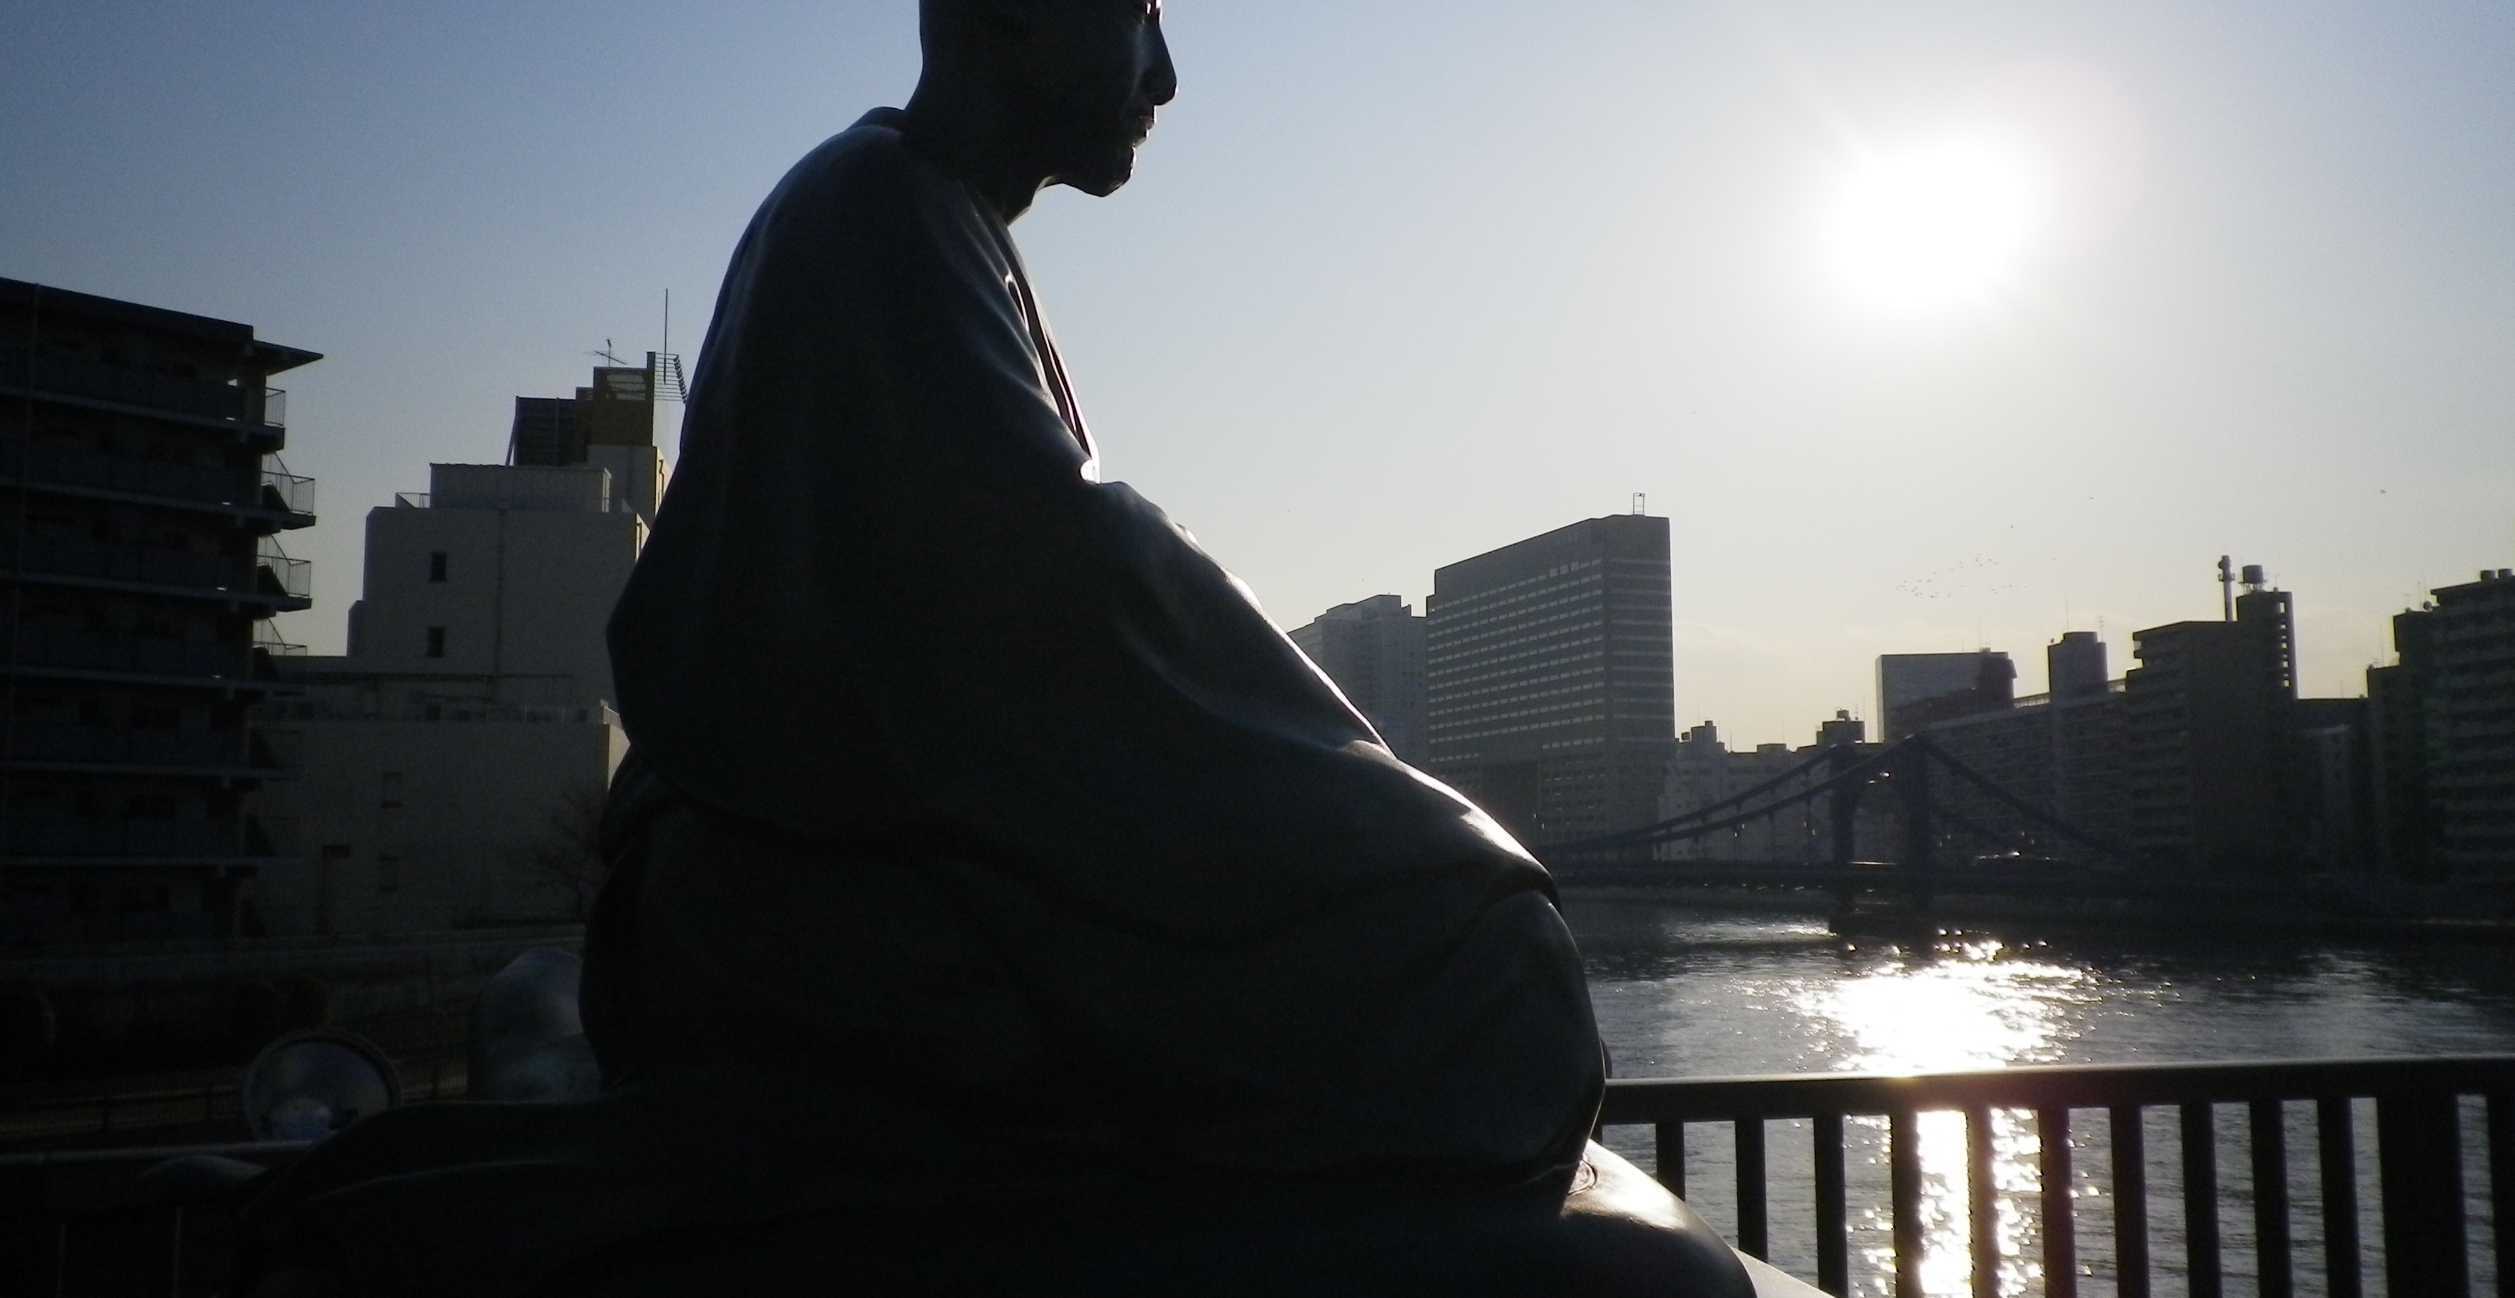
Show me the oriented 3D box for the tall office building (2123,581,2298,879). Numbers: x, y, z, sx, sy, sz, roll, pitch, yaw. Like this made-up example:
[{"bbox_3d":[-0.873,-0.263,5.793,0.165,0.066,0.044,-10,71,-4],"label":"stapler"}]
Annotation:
[{"bbox_3d":[145.531,15.120,310.152,16.973,45.828,18.887,0,-6,-3],"label":"tall office building"}]

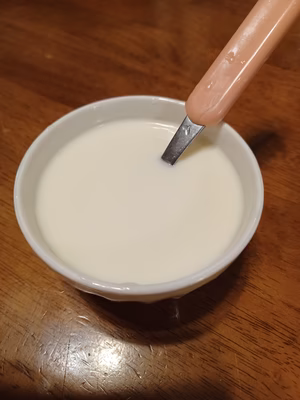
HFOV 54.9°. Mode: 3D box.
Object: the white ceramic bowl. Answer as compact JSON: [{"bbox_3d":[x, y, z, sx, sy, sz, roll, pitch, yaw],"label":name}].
[{"bbox_3d":[-0.005,0.002,0.161,0.115,0.056,0.115,0,56,0],"label":"white ceramic bowl"}]

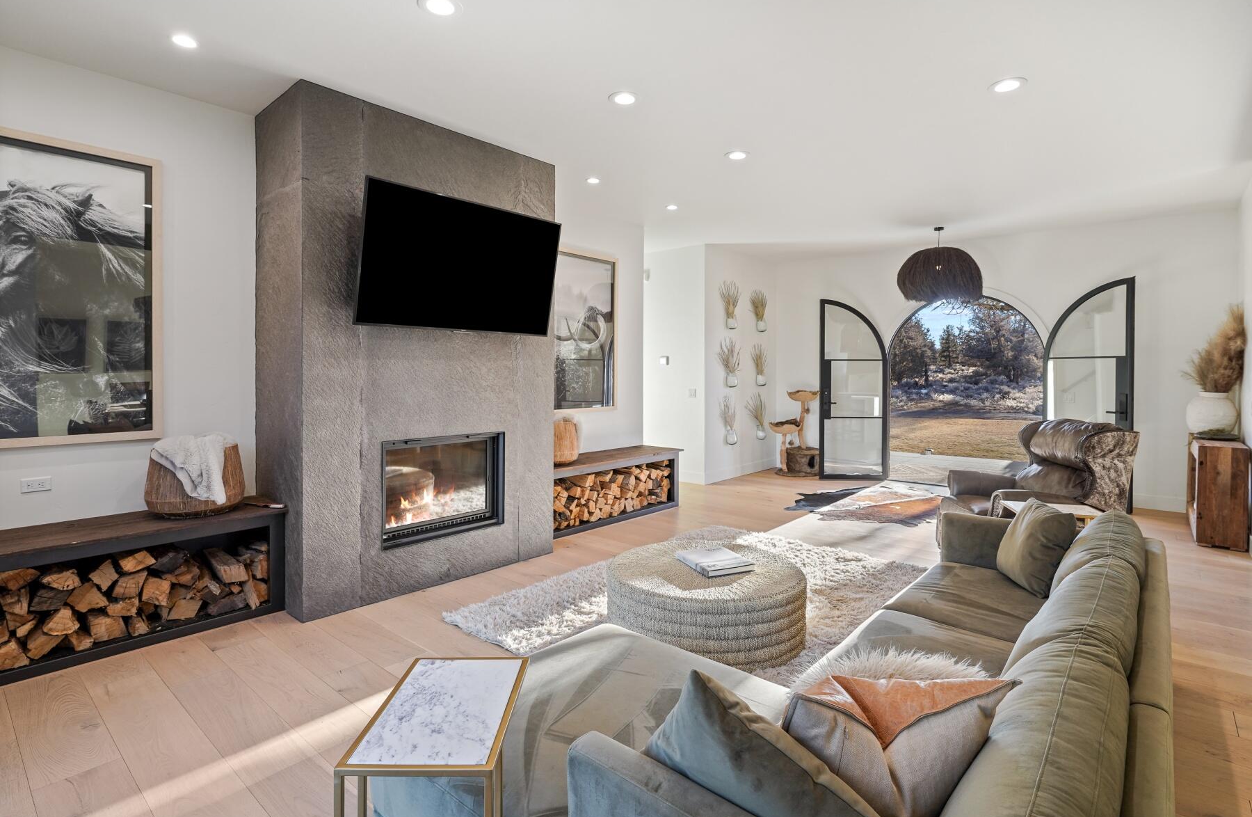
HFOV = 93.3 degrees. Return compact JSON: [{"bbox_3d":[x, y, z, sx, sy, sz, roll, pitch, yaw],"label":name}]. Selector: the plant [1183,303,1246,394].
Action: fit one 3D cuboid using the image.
[{"bbox_3d":[5.460,-0.556,5.468,0.400,0.830,0.440,2,3,42],"label":"plant"}]

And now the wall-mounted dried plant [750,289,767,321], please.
[{"bbox_3d":[1.859,-1.457,8.290,0.160,0.460,0.250,1,2,42],"label":"wall-mounted dried plant"}]

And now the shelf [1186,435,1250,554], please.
[{"bbox_3d":[5.220,0.693,5.225,0.290,0.820,1.260,2,3,42],"label":"shelf"}]

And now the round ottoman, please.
[{"bbox_3d":[0.428,1.025,3.220,1.060,0.355,1.060,0,2,0],"label":"round ottoman"}]

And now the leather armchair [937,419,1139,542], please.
[{"bbox_3d":[2.790,0.610,4.170,0.950,1.090,0.840,0,2,15],"label":"leather armchair"}]

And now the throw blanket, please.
[{"bbox_3d":[-2.478,0.340,3.380,0.380,0.360,0.340,-2,2,-44],"label":"throw blanket"}]

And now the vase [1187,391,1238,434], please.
[{"bbox_3d":[5.500,0.060,5.556,0.345,0.405,0.345,2,3,42],"label":"vase"}]

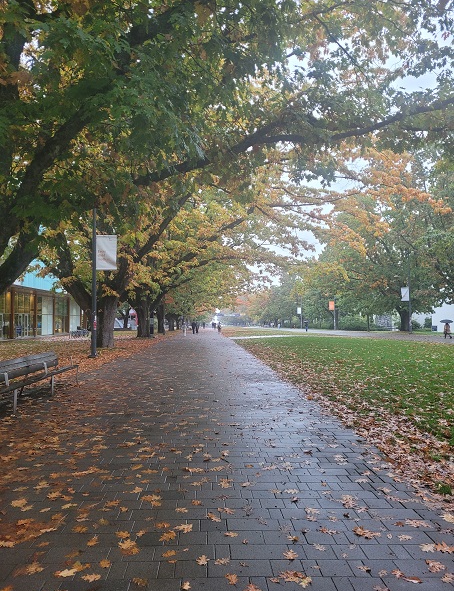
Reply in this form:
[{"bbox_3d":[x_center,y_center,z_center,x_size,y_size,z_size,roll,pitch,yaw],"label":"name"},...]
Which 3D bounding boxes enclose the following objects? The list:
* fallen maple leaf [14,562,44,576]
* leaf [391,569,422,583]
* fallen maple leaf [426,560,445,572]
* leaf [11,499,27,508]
[{"bbox_3d":[-1.273,1.760,2.908,0.132,0.025,0.149,-2,-4,35],"label":"fallen maple leaf"},{"bbox_3d":[1.114,1.750,2.824,0.184,0.035,0.087,-3,-4,42],"label":"leaf"},{"bbox_3d":[1.303,1.693,2.845,0.105,0.025,0.145,-1,-3,20],"label":"fallen maple leaf"},{"bbox_3d":[-1.824,1.823,3.983,0.122,0.025,0.155,1,-4,-23],"label":"leaf"}]

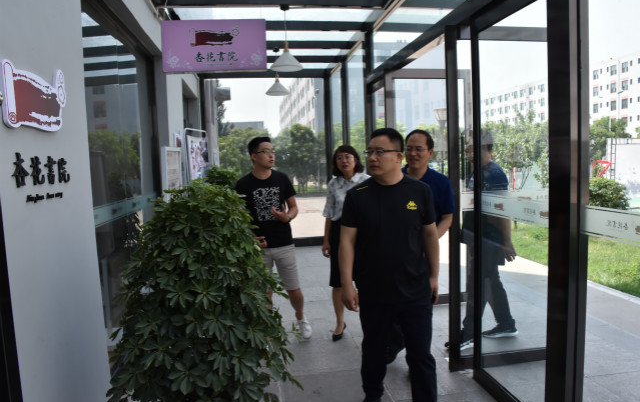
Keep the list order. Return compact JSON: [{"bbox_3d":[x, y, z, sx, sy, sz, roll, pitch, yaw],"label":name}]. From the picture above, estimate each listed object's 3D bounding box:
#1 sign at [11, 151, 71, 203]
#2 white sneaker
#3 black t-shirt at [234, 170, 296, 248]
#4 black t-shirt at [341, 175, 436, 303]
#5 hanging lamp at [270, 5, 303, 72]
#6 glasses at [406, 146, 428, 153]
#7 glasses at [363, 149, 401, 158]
[{"bbox_3d":[-1.470,-0.127,2.547,0.025,0.250,0.709,-3,5,-8],"label":"sign"},{"bbox_3d":[-0.147,1.132,4.340,0.107,0.110,0.285,-3,5,-11],"label":"white sneaker"},{"bbox_3d":[-0.453,0.071,4.020,0.510,0.635,0.270,-3,5,-13],"label":"black t-shirt"},{"bbox_3d":[0.386,0.206,2.710,0.525,0.690,0.310,-2,5,0],"label":"black t-shirt"},{"bbox_3d":[-0.319,-1.514,4.531,0.305,0.612,0.305,-3,5,-8],"label":"hanging lamp"},{"bbox_3d":[0.673,-0.349,3.270,0.140,0.040,0.142,2,6,38],"label":"glasses"},{"bbox_3d":[0.354,-0.259,2.630,0.148,0.045,0.145,-7,7,-43],"label":"glasses"}]

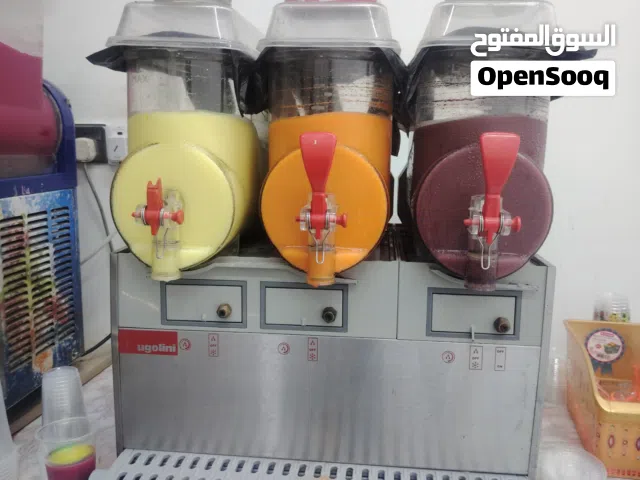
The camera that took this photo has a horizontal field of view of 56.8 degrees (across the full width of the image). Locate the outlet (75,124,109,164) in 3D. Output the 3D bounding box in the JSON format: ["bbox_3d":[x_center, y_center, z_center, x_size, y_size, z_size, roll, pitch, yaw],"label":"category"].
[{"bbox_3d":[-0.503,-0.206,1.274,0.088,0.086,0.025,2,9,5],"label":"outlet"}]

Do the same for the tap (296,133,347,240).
[{"bbox_3d":[0.002,-0.062,0.690,0.056,0.120,0.045,2,9,5],"label":"tap"}]

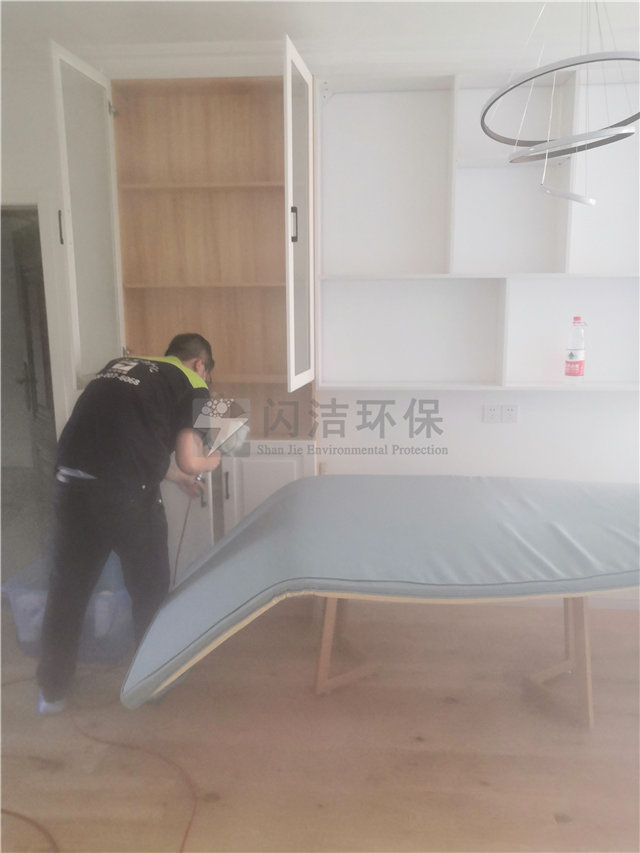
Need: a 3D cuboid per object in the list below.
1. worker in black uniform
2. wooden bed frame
[{"bbox_3d":[-0.761,0.353,2.709,0.720,1.440,0.520,-8,13,-41],"label":"worker in black uniform"},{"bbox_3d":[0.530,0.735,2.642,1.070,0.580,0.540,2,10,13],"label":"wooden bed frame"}]

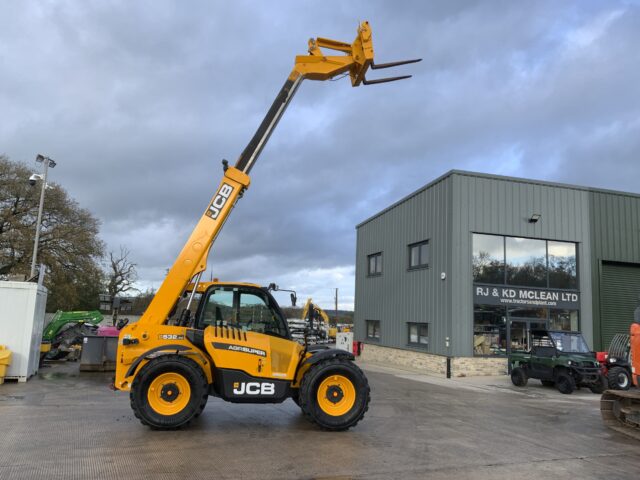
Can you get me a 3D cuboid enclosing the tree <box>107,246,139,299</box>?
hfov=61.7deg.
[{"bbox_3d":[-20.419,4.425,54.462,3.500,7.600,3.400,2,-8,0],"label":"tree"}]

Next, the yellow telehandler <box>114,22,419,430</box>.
[{"bbox_3d":[-0.759,-0.559,10.620,5.420,7.870,2.300,4,-8,-8],"label":"yellow telehandler"}]

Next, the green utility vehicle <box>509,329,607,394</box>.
[{"bbox_3d":[7.637,3.859,17.259,1.520,1.860,2.780,6,-9,-21],"label":"green utility vehicle"}]

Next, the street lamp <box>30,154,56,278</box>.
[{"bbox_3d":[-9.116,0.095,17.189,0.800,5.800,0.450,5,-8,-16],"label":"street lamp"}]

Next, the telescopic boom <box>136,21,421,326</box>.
[{"bbox_3d":[-0.604,-1.293,10.743,5.170,6.370,1.250,4,-8,-8],"label":"telescopic boom"}]

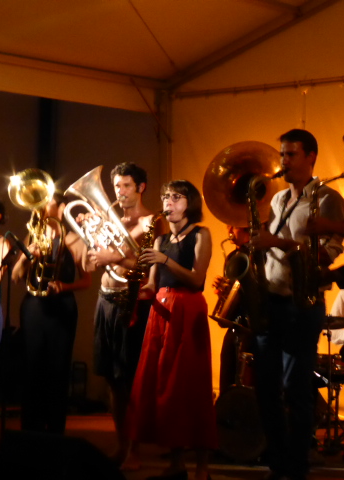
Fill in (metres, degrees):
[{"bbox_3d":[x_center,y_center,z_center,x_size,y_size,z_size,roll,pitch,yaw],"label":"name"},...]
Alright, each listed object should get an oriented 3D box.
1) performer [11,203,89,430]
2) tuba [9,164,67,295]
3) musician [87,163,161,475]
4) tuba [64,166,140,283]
[{"bbox_3d":[-0.777,0.545,7.750,0.520,1.670,0.420,-2,-6,22],"label":"performer"},{"bbox_3d":[-0.834,-0.052,7.400,0.310,0.760,0.360,-2,-1,9],"label":"tuba"},{"bbox_3d":[-0.267,0.443,7.050,0.480,1.790,0.430,-5,-8,41],"label":"musician"},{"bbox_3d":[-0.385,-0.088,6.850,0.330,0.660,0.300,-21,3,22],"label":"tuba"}]

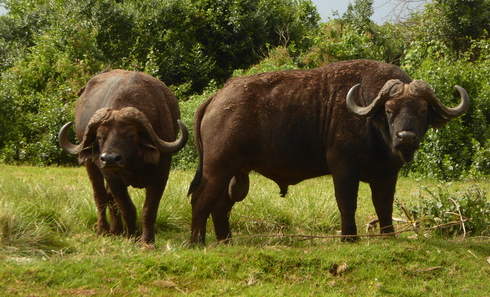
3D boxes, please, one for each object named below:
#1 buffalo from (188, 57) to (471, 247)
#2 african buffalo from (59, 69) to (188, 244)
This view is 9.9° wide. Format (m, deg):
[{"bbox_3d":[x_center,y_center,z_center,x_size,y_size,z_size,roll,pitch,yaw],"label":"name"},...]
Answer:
[{"bbox_3d":[0.680,0.030,23.400,2.380,1.540,0.880,1,2,20],"label":"buffalo"},{"bbox_3d":[-1.040,0.075,23.200,1.030,1.470,2.400,0,2,-9],"label":"african buffalo"}]

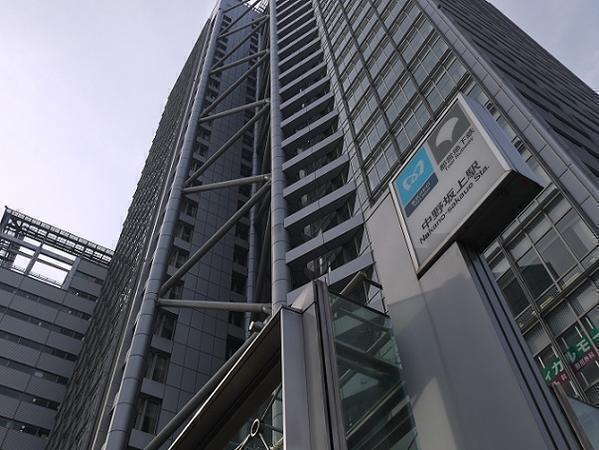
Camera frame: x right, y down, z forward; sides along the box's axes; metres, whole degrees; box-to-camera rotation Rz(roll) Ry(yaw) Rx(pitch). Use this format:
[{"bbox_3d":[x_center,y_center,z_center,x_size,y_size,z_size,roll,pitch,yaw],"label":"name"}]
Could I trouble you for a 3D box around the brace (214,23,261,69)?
[{"bbox_3d":[-8.543,-26.318,85.222,11.573,0.450,0.450,-48,-59,-15],"label":"brace"}]

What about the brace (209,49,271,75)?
[{"bbox_3d":[-8.305,-21.754,78.796,11.680,0.450,0.450,-5,-46,44],"label":"brace"}]

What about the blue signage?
[{"bbox_3d":[0.765,-0.274,3.869,0.030,0.450,0.337,25,-60,-19],"label":"blue signage"}]

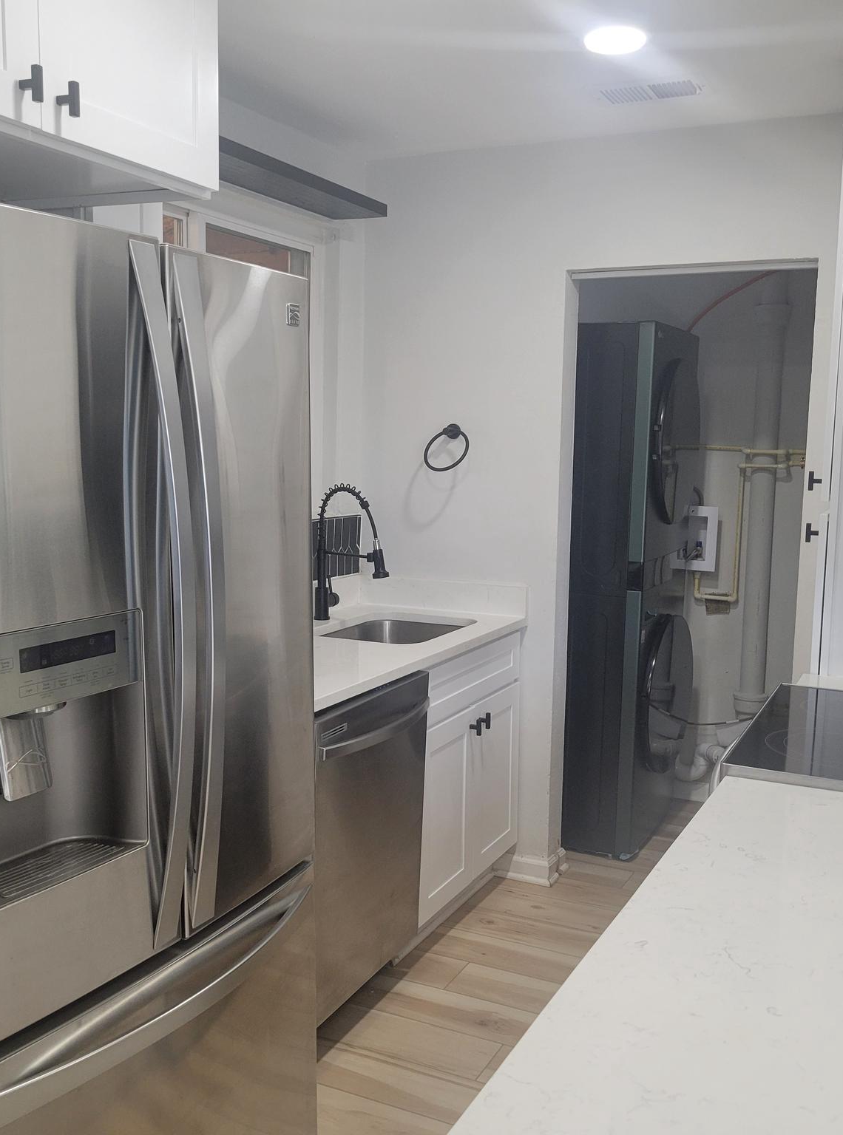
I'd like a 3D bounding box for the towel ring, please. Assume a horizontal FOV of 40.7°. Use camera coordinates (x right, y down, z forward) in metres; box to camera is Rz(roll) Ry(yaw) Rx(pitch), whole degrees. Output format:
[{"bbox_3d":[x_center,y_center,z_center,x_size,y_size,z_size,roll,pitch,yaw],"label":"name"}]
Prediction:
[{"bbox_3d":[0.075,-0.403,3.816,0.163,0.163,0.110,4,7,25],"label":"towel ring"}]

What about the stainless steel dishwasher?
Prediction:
[{"bbox_3d":[-0.384,0.692,3.053,0.635,0.820,0.605,4,7,25],"label":"stainless steel dishwasher"}]

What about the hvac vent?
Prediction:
[{"bbox_3d":[0.626,-1.278,3.070,0.290,0.022,0.160,4,7,25],"label":"hvac vent"}]

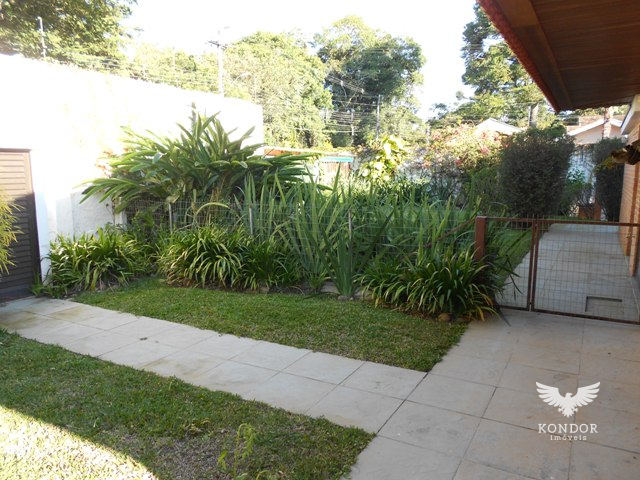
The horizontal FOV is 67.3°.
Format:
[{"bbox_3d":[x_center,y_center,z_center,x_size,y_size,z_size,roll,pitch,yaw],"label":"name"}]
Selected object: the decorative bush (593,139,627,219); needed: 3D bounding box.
[{"bbox_3d":[9.827,-1.975,16.374,1.200,3.040,1.200,4,8,30],"label":"decorative bush"}]

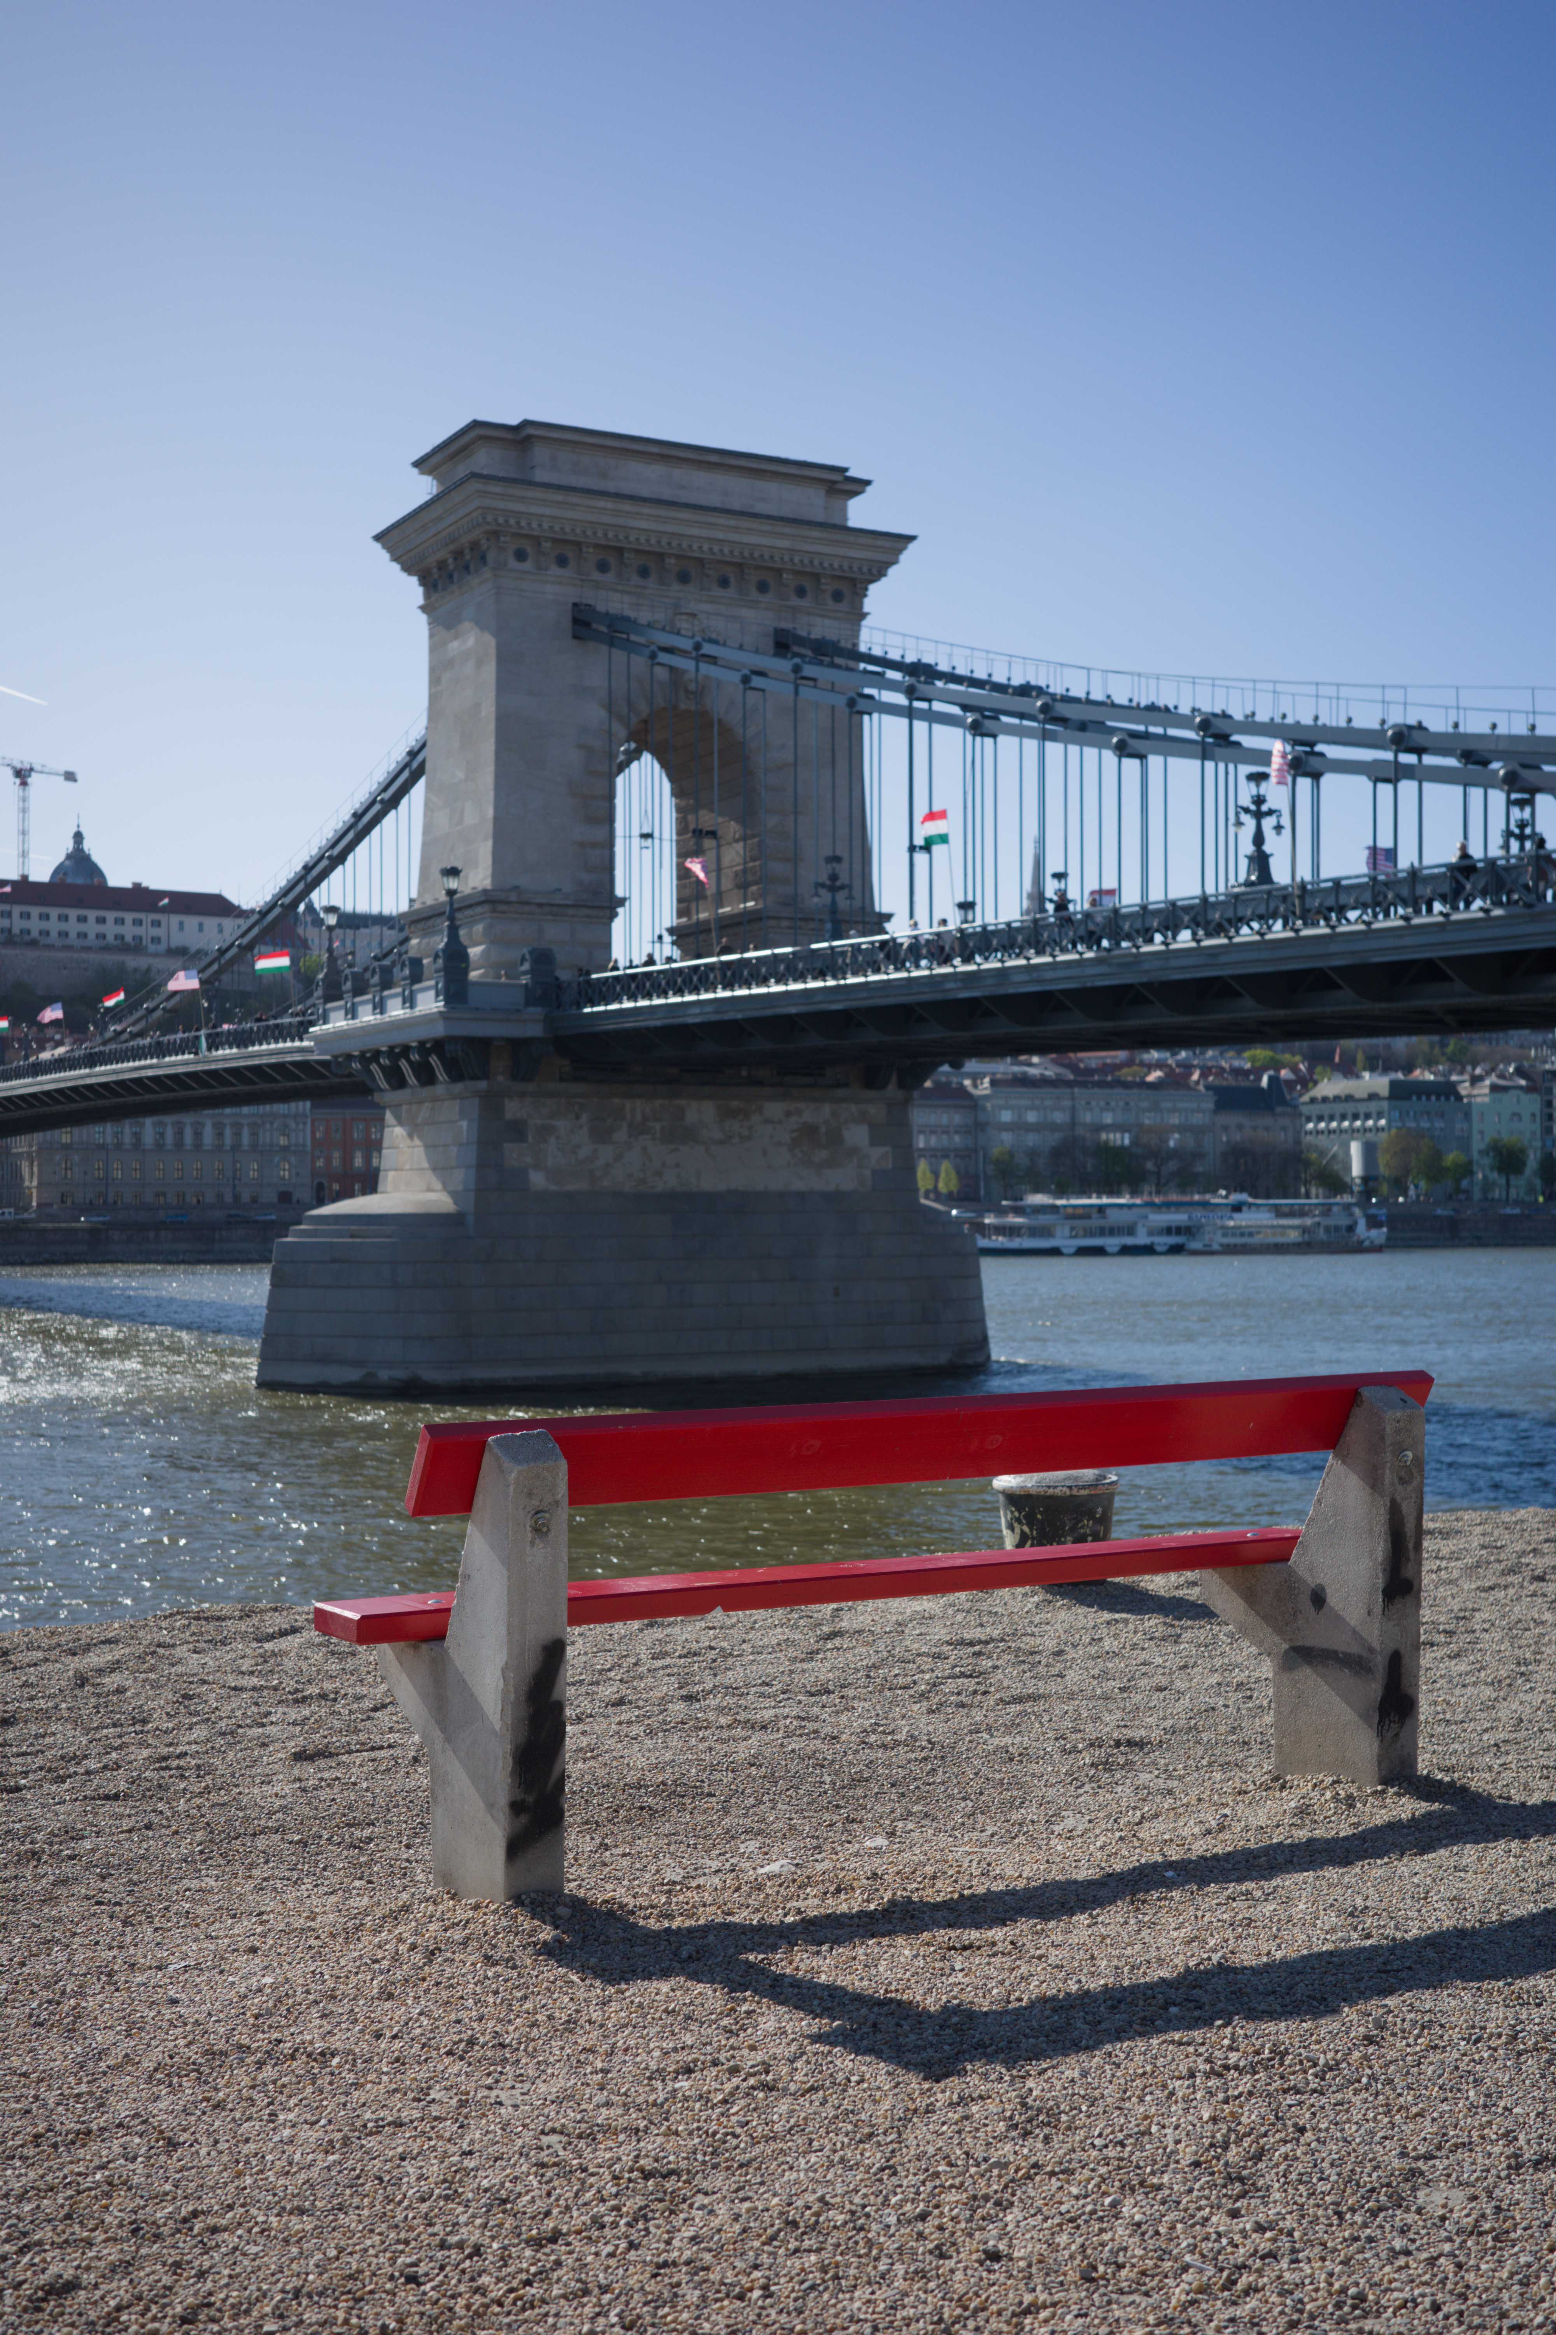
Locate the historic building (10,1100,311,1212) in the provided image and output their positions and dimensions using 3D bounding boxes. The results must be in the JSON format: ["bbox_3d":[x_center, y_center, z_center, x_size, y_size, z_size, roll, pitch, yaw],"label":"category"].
[{"bbox_3d":[-95.000,-3.400,400.000,40.000,19.500,30.000,0,-1,-21],"label":"historic building"}]

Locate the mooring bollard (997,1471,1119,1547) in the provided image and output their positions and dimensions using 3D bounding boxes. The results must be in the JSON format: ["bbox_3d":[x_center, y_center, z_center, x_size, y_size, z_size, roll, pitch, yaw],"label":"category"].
[{"bbox_3d":[0.936,1.212,8.750,0.425,0.370,0.425,0,-1,0],"label":"mooring bollard"}]

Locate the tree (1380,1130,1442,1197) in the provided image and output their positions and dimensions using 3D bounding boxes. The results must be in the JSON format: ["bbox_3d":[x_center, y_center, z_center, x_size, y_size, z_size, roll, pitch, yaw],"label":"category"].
[{"bbox_3d":[109.700,-0.800,450.000,11.000,12.300,11.000,0,-1,-18],"label":"tree"}]

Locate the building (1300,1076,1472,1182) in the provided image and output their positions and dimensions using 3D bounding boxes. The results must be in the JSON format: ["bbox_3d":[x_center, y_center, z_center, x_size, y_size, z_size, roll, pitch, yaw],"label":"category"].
[{"bbox_3d":[112.900,-5.100,481.000,17.500,22.000,28.000,0,-1,-20],"label":"building"}]

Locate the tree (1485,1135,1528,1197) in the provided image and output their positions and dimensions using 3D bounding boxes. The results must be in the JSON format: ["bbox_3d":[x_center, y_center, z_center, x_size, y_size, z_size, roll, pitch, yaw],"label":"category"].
[{"bbox_3d":[128.000,0.000,455.000,7.700,11.400,7.700,0,-1,-18],"label":"tree"}]

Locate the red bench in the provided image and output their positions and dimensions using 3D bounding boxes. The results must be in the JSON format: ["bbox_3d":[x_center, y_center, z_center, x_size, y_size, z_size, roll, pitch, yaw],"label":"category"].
[{"bbox_3d":[0.298,0.878,5.244,2.338,0.853,0.646,0,-1,-29],"label":"red bench"}]

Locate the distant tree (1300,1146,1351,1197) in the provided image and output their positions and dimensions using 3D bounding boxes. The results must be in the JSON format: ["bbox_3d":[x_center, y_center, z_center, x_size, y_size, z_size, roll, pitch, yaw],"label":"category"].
[{"bbox_3d":[93.900,0.900,445.000,8.200,9.000,8.200,0,-1,0],"label":"distant tree"}]

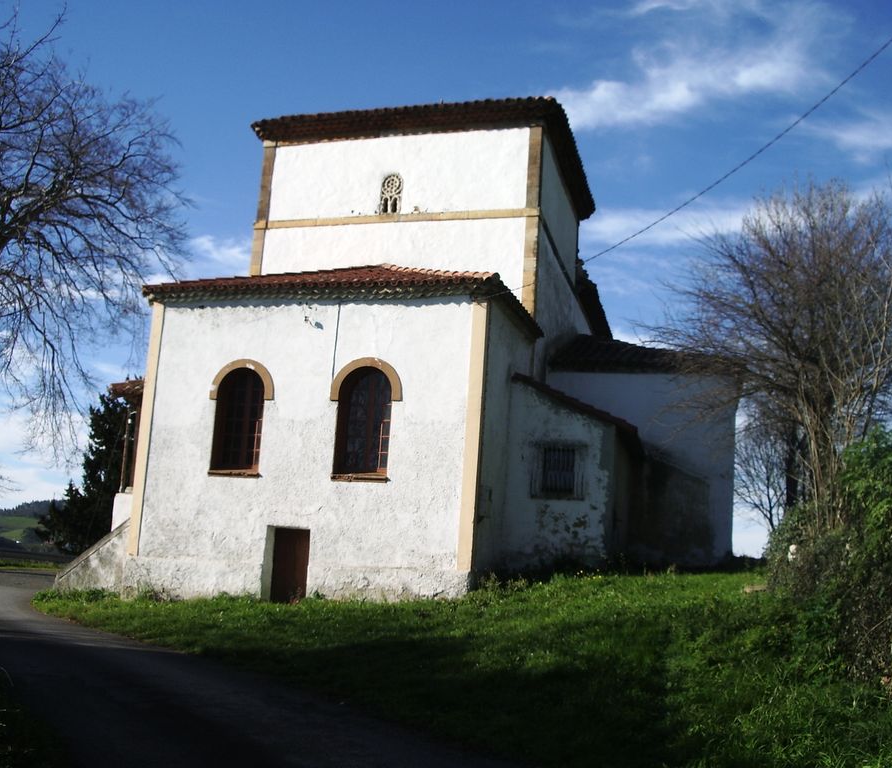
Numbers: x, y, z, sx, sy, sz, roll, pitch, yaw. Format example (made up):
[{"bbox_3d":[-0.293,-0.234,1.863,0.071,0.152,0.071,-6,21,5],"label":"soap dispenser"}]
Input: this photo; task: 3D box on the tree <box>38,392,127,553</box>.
[{"bbox_3d":[-13.010,3.321,38.000,3.800,6.000,3.800,0,-11,16],"label":"tree"}]

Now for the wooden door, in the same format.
[{"bbox_3d":[-3.057,3.629,20.663,0.880,1.445,0.100,0,-11,16],"label":"wooden door"}]

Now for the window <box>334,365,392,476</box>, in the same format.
[{"bbox_3d":[-1.584,0.745,20.616,1.121,2.182,0.250,0,-11,16],"label":"window"}]

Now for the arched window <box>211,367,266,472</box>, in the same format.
[{"bbox_3d":[-4.205,0.757,21.354,1.079,2.168,0.250,0,-11,16],"label":"arched window"}]

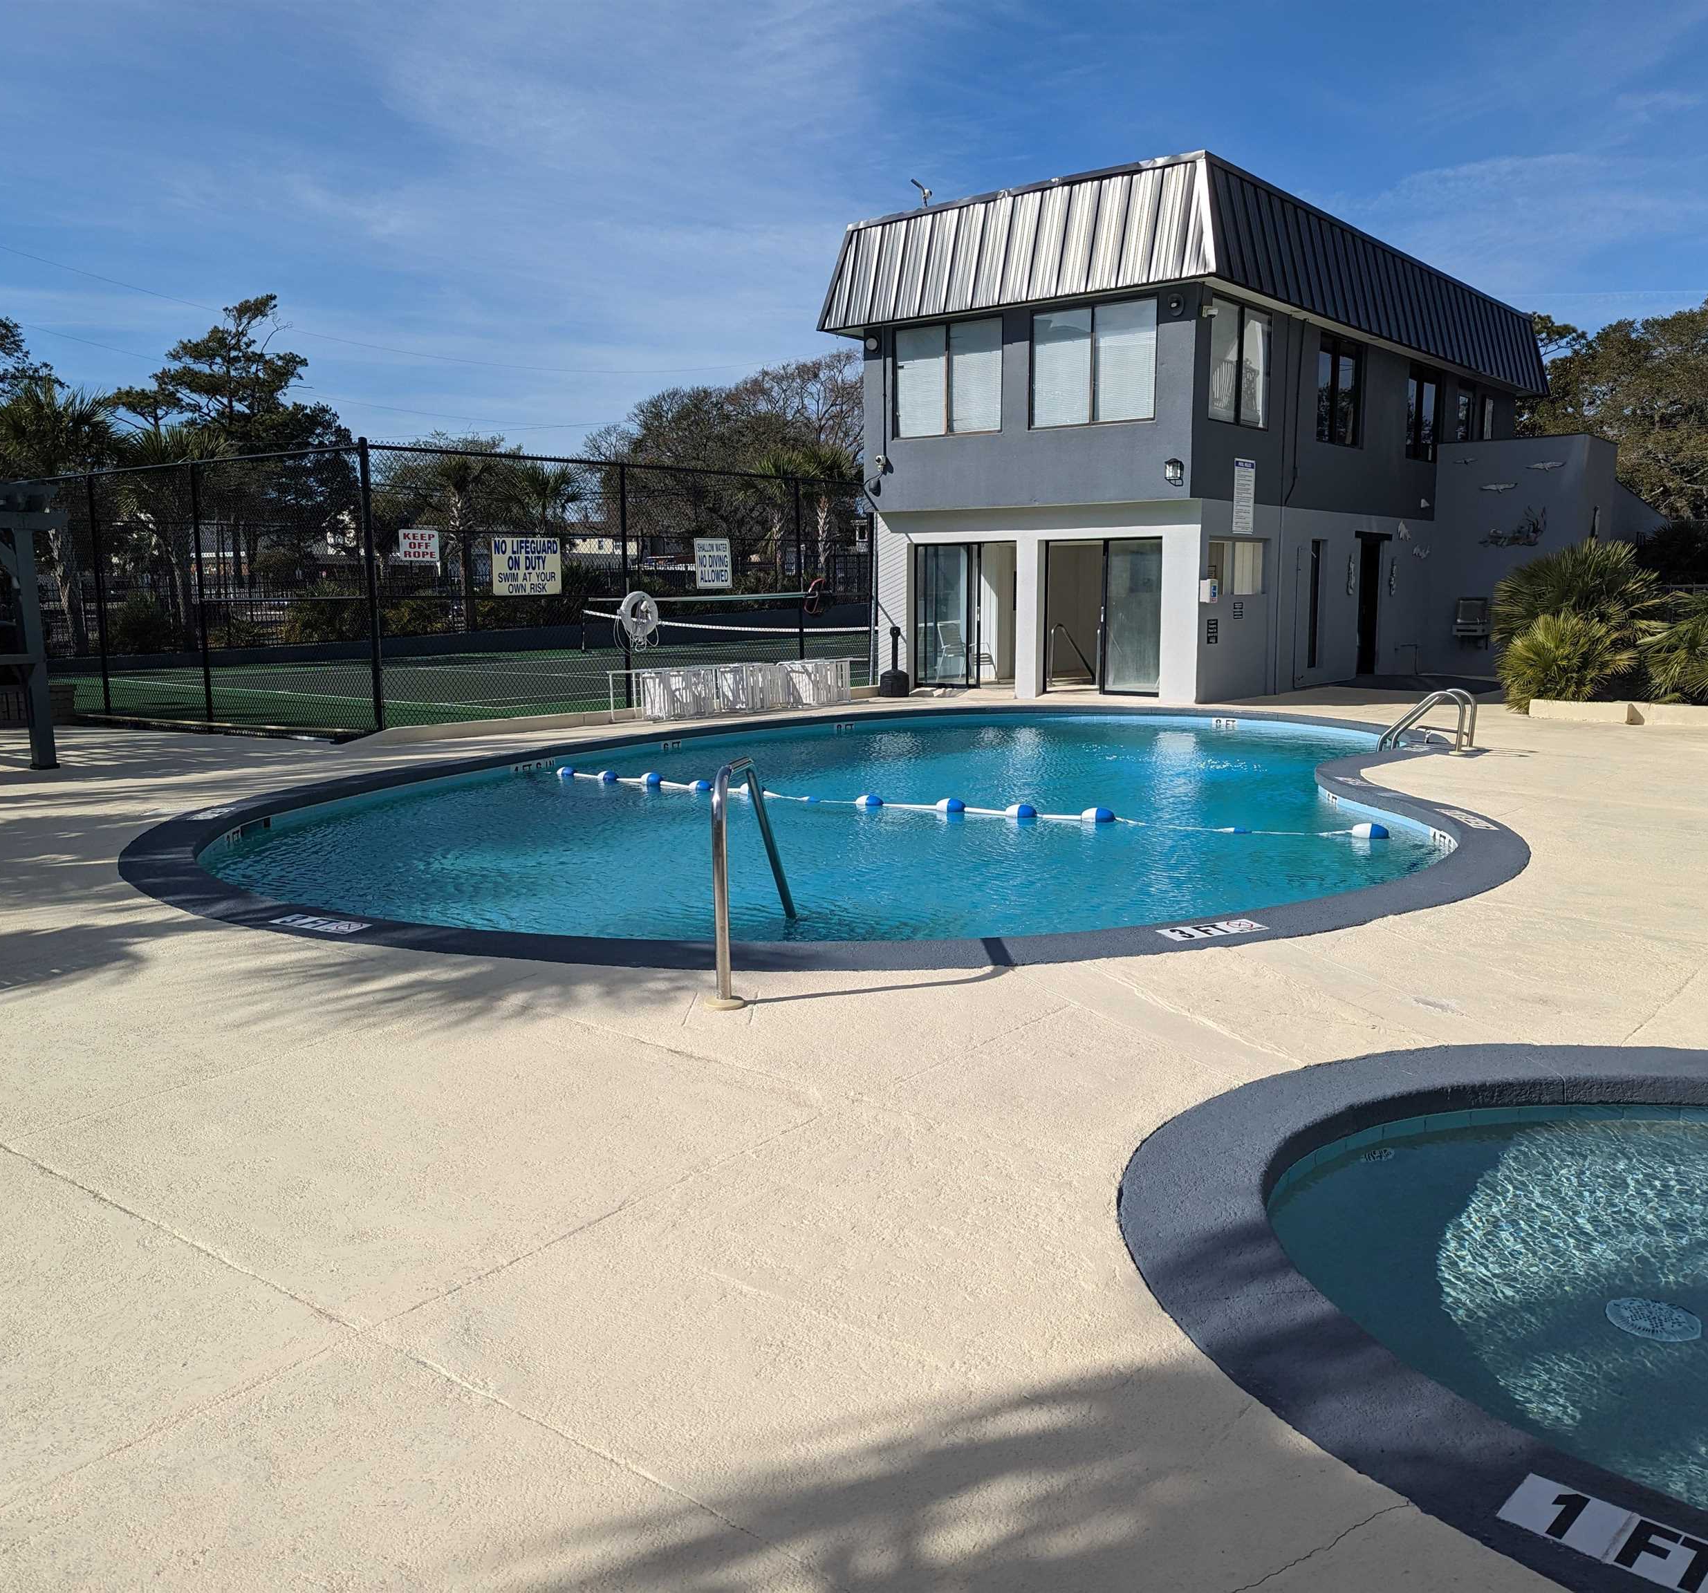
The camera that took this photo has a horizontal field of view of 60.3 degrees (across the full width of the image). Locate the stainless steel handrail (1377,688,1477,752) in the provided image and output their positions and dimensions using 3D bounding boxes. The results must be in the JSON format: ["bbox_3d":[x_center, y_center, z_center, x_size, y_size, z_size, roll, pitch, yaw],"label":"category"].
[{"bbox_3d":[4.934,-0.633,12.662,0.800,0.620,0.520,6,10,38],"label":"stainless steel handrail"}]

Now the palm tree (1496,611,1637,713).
[{"bbox_3d":[8.047,-1.582,16.656,1.570,1.040,1.490,-1,8,0],"label":"palm tree"}]

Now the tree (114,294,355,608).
[{"bbox_3d":[-22.341,-12.702,53.709,8.920,10.860,8.470,-1,8,0],"label":"tree"}]

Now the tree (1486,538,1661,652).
[{"bbox_3d":[8.833,-2.322,18.066,2.110,1.690,2.010,-1,8,0],"label":"tree"}]

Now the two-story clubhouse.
[{"bbox_3d":[7.164,-5.137,23.351,7.600,6.300,14.300,6,10,38],"label":"two-story clubhouse"}]

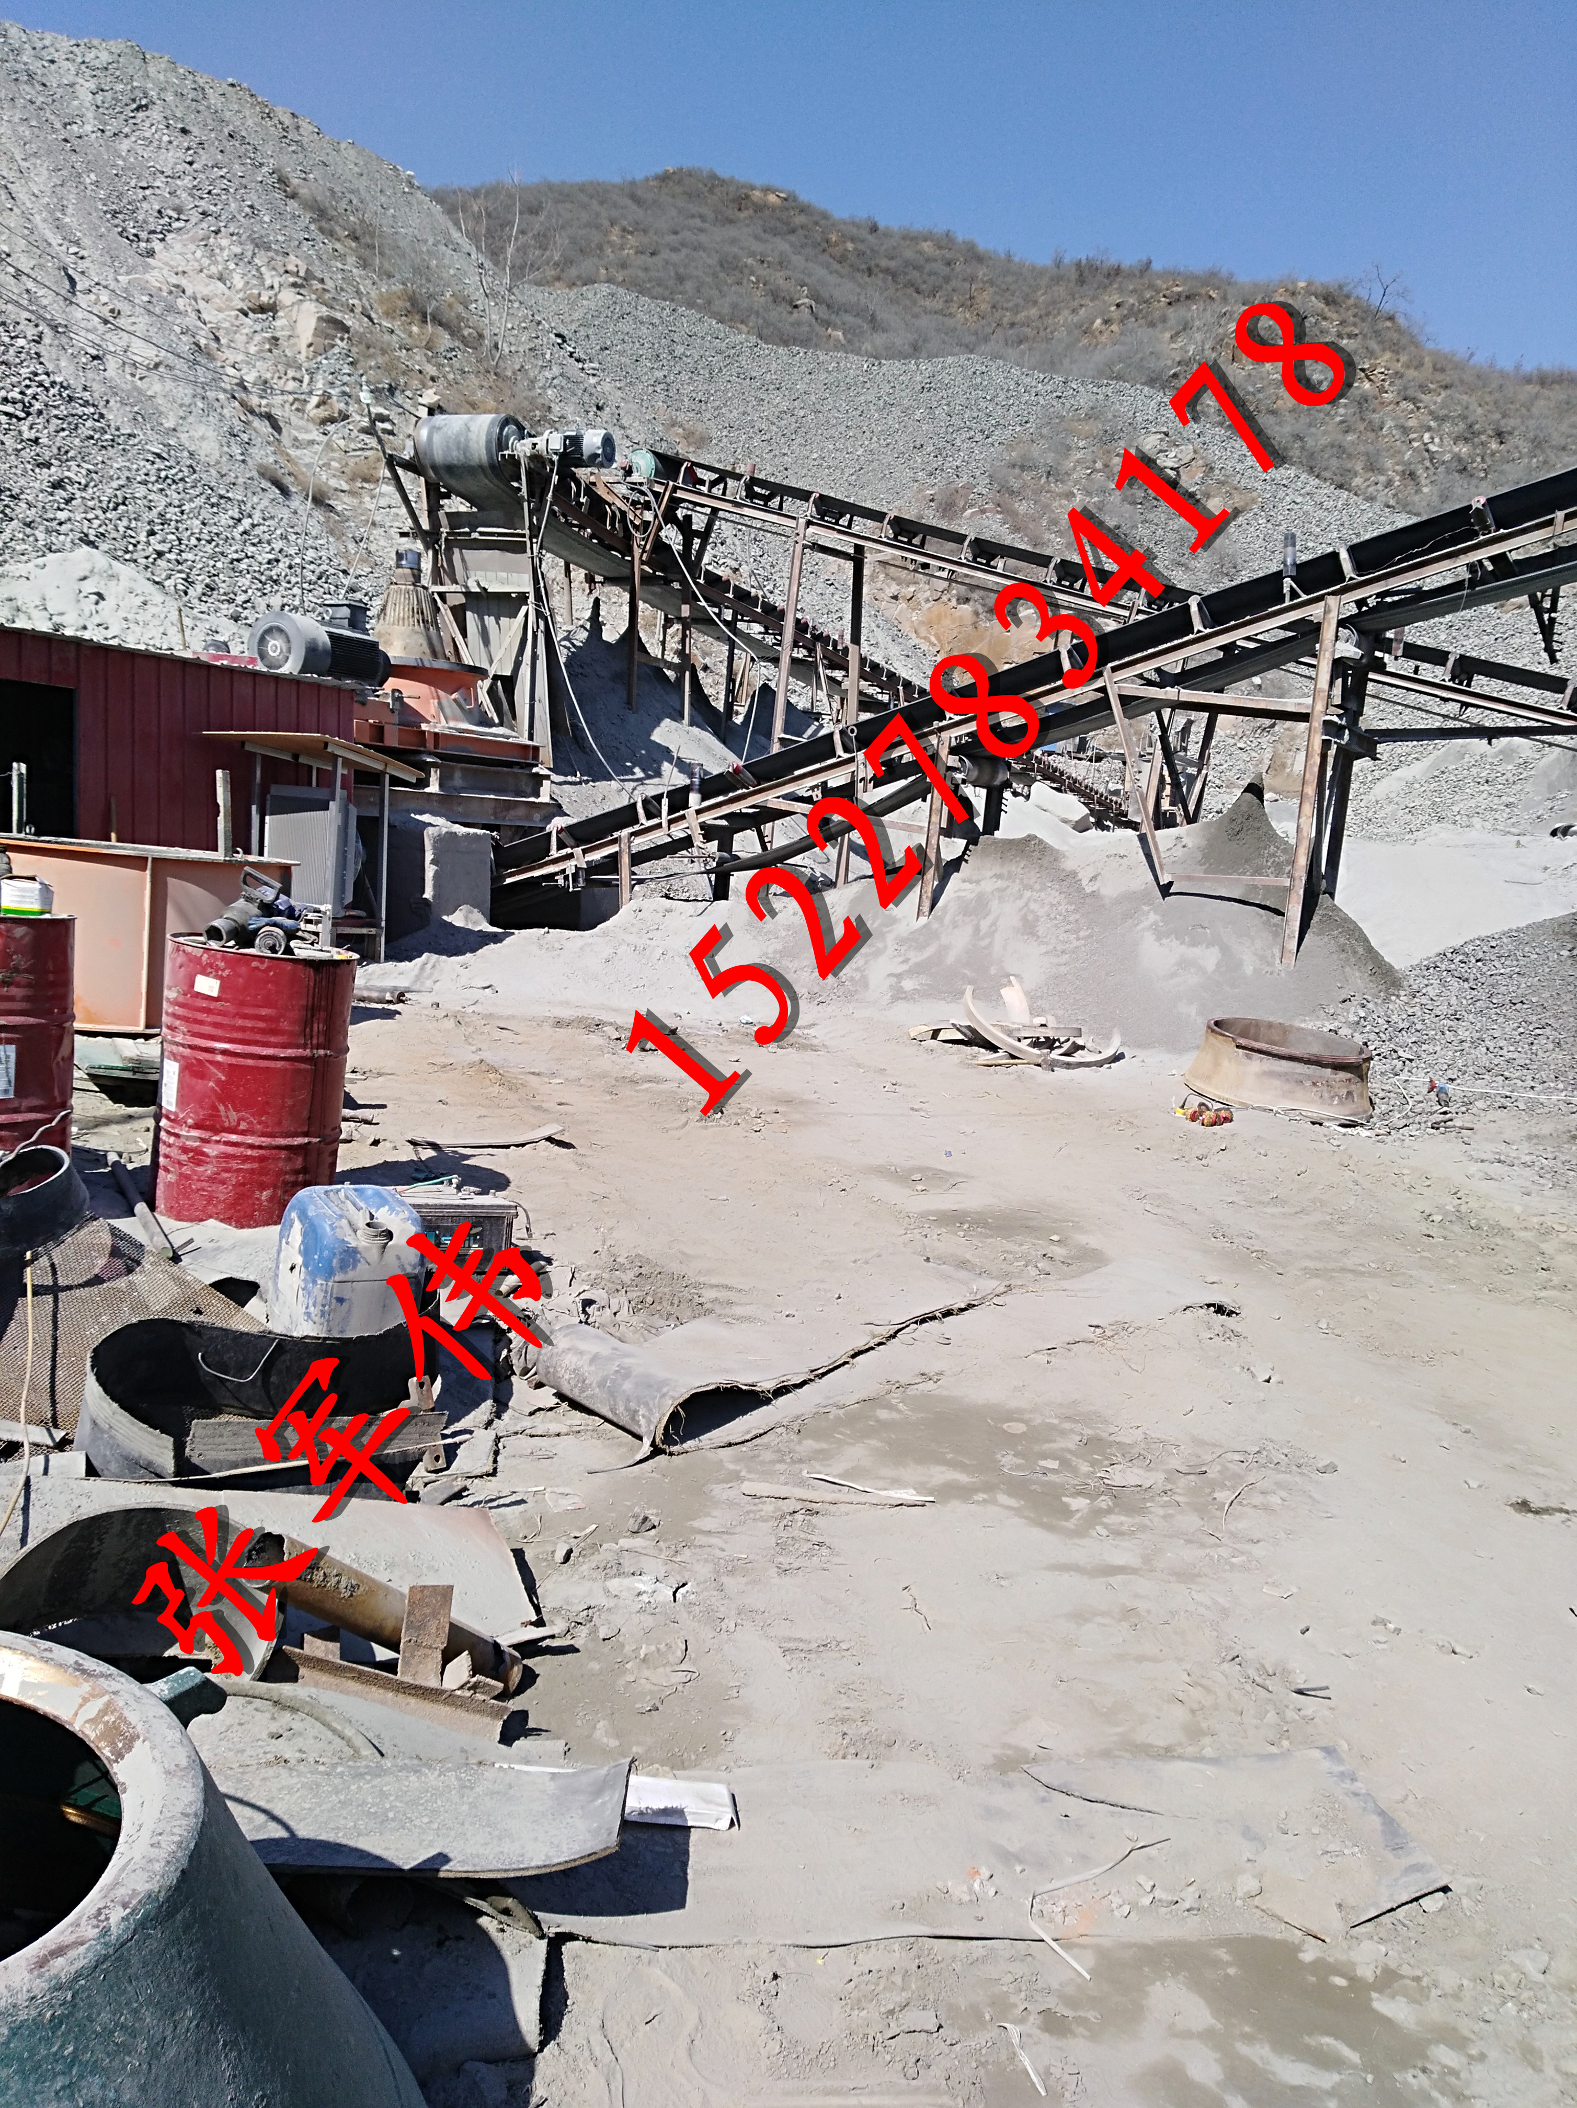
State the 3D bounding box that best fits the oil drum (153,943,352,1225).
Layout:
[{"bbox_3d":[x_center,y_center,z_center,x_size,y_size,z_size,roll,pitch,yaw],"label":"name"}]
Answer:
[{"bbox_3d":[-1.744,0.077,5.169,0.588,0.880,0.588,8,10,0],"label":"oil drum"}]

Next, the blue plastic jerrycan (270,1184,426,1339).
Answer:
[{"bbox_3d":[-1.057,0.519,3.780,0.290,0.390,0.280,0,8,-33],"label":"blue plastic jerrycan"}]

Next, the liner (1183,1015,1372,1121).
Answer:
[{"bbox_3d":[2.735,0.070,8.762,1.028,0.327,1.028,8,14,0],"label":"liner"}]

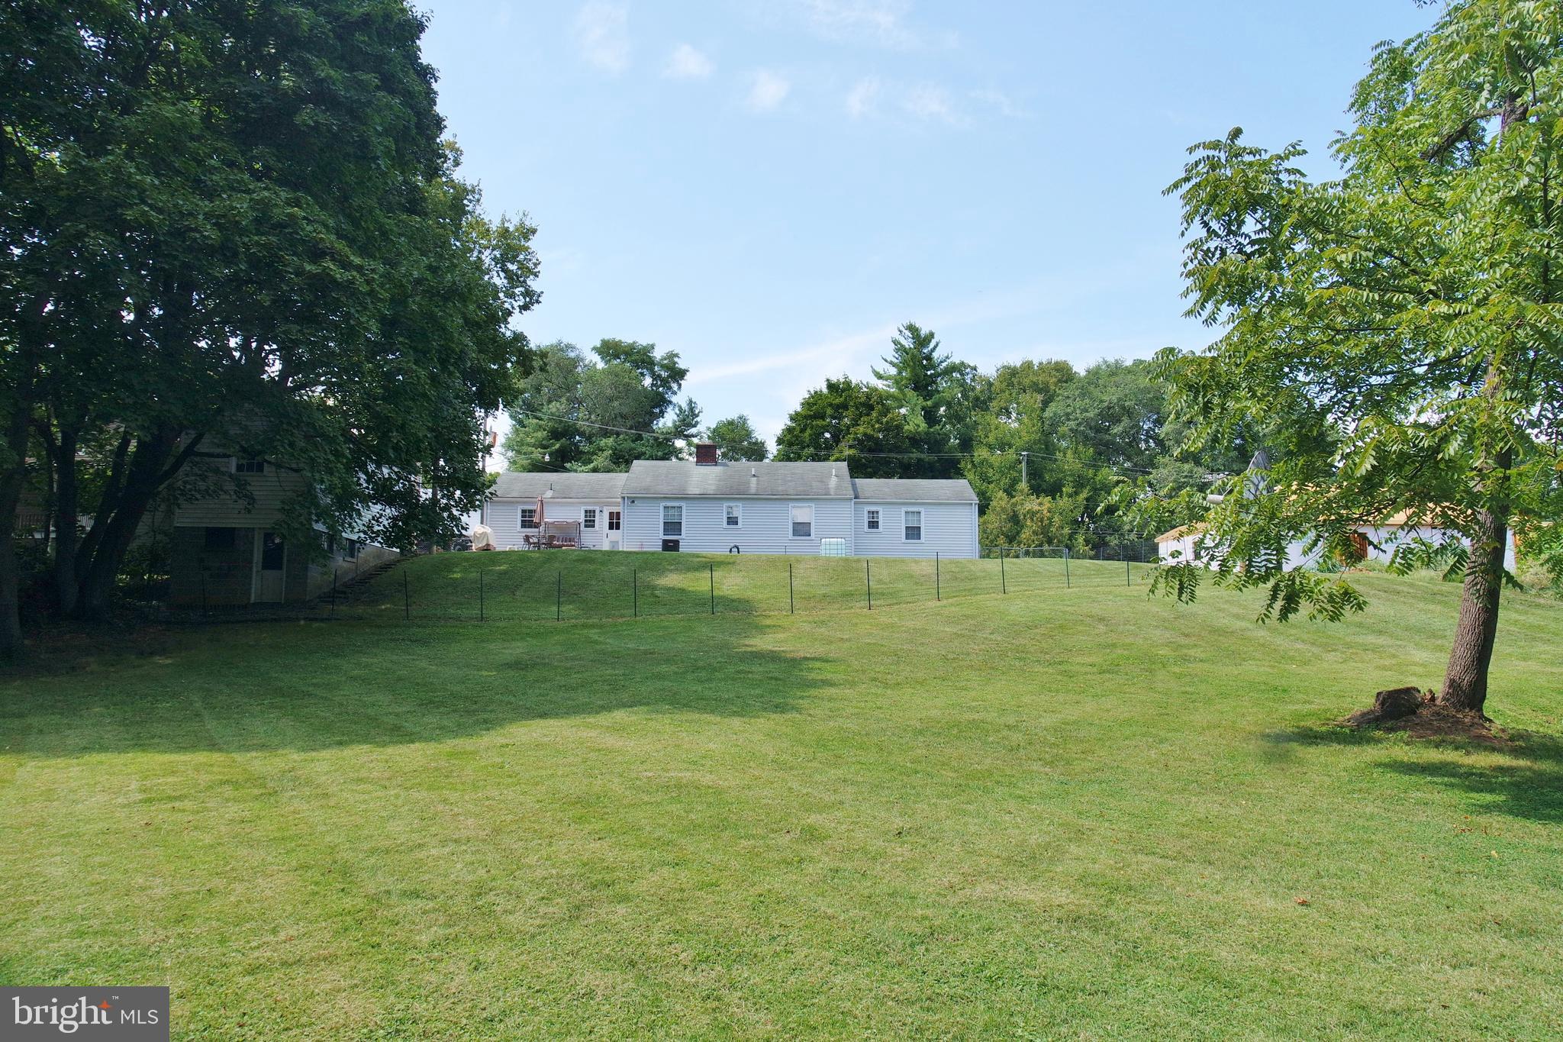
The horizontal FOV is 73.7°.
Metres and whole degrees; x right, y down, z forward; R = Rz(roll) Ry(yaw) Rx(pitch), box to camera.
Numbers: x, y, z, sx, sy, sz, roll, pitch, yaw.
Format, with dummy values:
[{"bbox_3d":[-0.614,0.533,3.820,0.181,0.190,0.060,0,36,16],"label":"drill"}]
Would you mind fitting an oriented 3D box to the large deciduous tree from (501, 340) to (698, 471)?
[{"bbox_3d":[-13.008,-4.726,73.478,14.230,16.080,14.230,0,-4,-1],"label":"large deciduous tree"}]

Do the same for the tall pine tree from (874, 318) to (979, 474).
[{"bbox_3d":[10.788,-5.572,77.399,8.230,18.520,8.230,0,-4,-1],"label":"tall pine tree"}]

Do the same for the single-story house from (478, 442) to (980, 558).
[{"bbox_3d":[-2.380,-0.947,51.546,22.810,5.800,8.300,0,-4,-1],"label":"single-story house"}]

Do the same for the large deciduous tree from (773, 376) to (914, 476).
[{"bbox_3d":[4.071,-3.231,69.586,9.270,12.770,9.270,0,-4,-1],"label":"large deciduous tree"}]

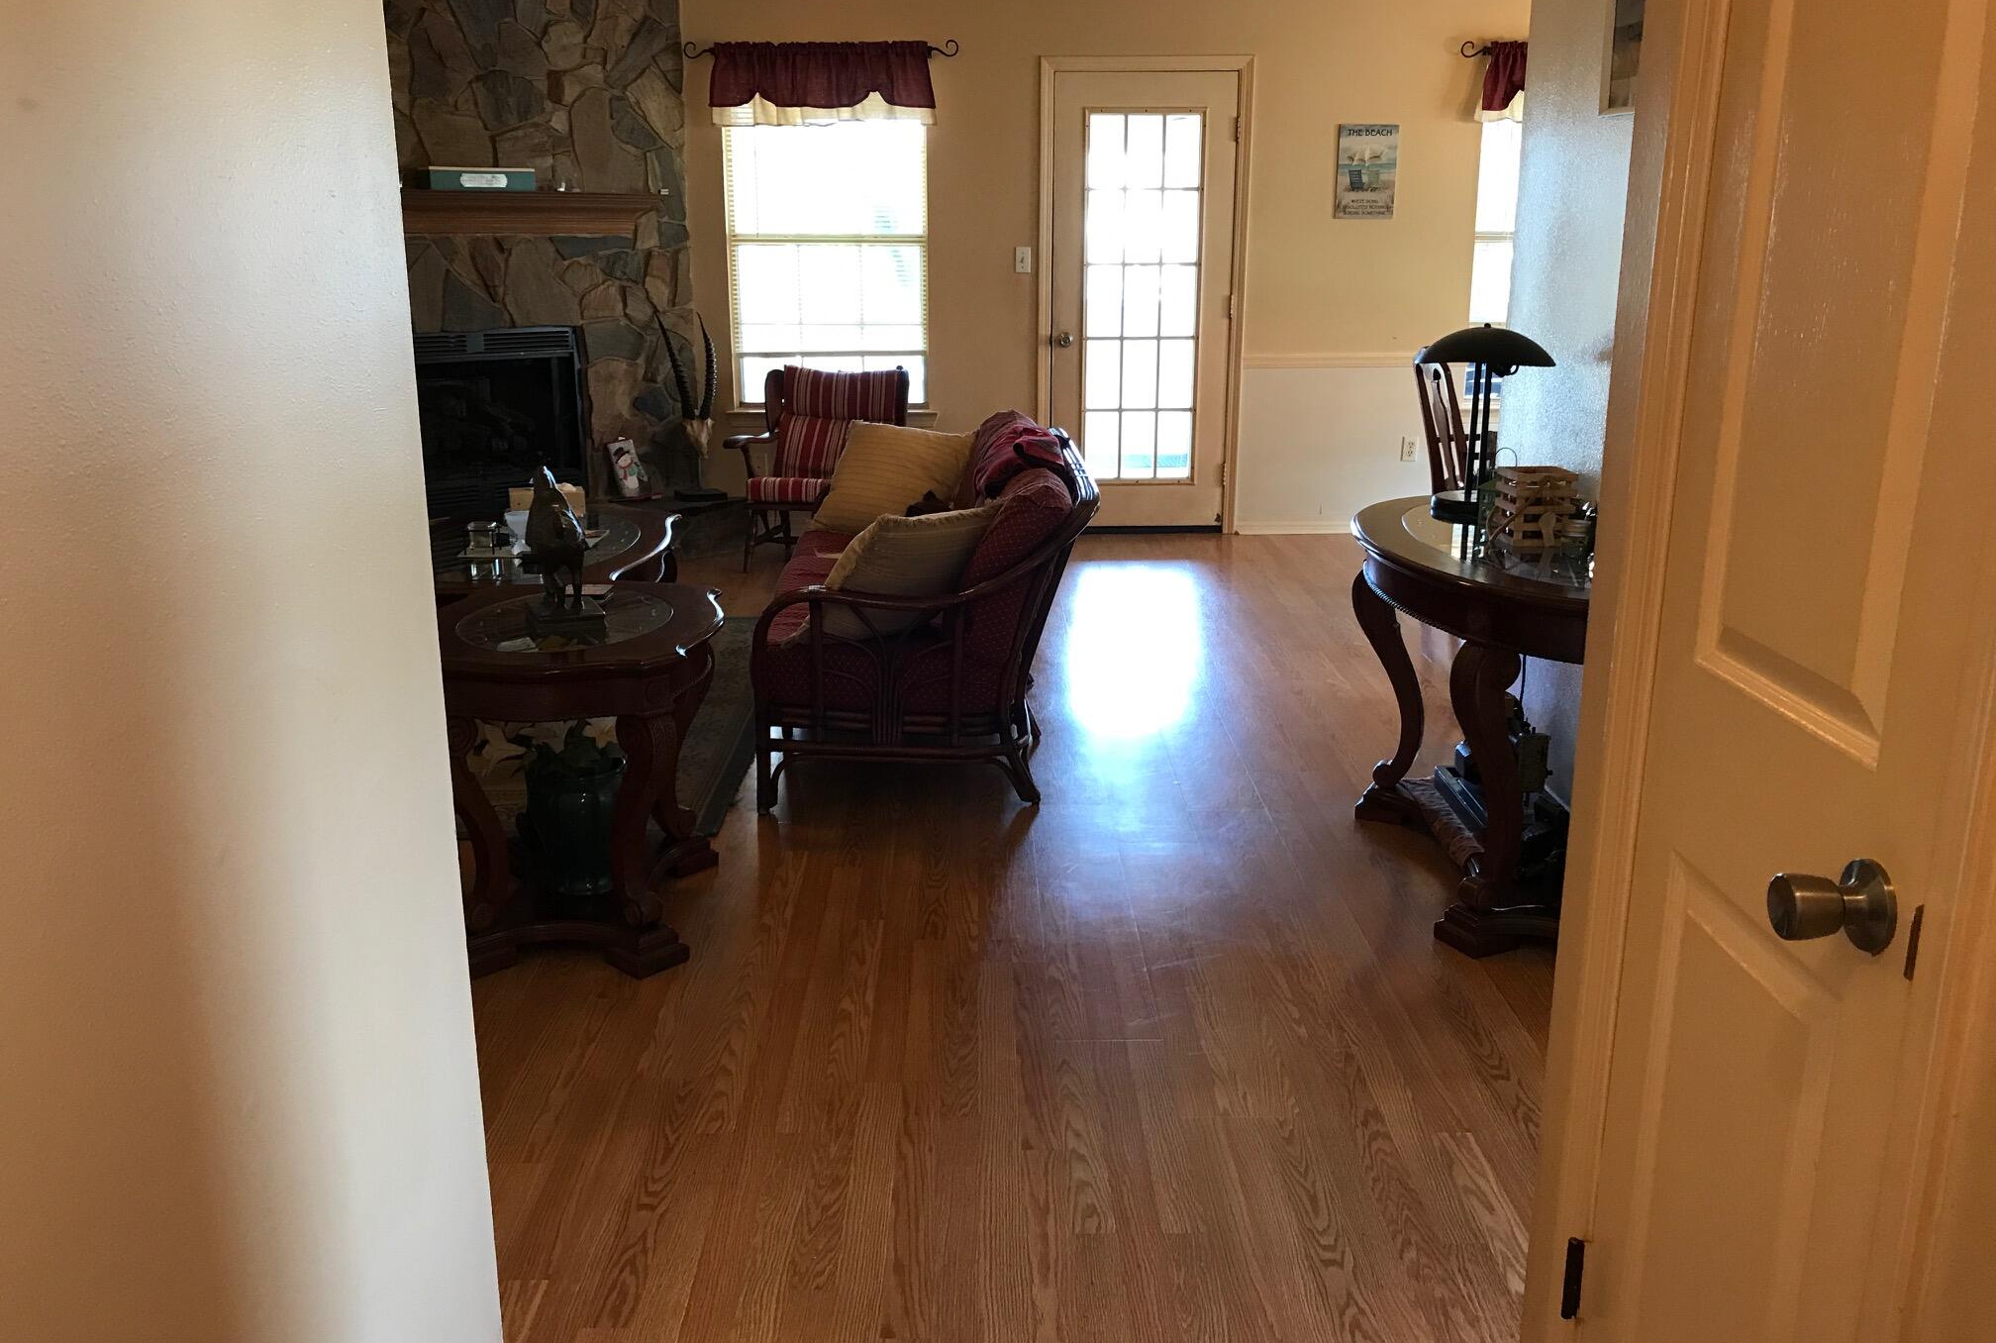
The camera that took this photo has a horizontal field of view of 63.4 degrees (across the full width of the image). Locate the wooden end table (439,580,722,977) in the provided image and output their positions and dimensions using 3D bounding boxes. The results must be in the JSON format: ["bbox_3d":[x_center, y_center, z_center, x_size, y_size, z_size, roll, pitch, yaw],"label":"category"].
[{"bbox_3d":[-0.881,0.194,3.349,0.640,0.610,0.840,0,15,-1],"label":"wooden end table"}]

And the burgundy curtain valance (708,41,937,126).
[{"bbox_3d":[-0.763,-2.584,7.083,0.985,0.345,0.100,0,15,-1],"label":"burgundy curtain valance"}]

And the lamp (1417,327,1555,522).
[{"bbox_3d":[1.118,-0.588,3.760,0.316,0.437,0.316,0,15,-1],"label":"lamp"}]

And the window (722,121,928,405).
[{"bbox_3d":[-0.780,-1.924,7.364,0.910,1.400,0.120,0,15,-1],"label":"window"}]

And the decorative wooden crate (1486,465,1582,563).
[{"bbox_3d":[1.145,-0.349,3.426,0.145,0.150,0.150,0,15,-1],"label":"decorative wooden crate"}]

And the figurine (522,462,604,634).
[{"bbox_3d":[-0.876,-0.252,3.225,0.130,0.316,0.170,-9,17,-30],"label":"figurine"}]

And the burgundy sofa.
[{"bbox_3d":[-0.183,-0.274,4.656,0.840,0.840,1.650,0,15,-1],"label":"burgundy sofa"}]

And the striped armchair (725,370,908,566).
[{"bbox_3d":[-0.748,-0.899,7.018,0.670,0.820,0.750,3,15,9],"label":"striped armchair"}]

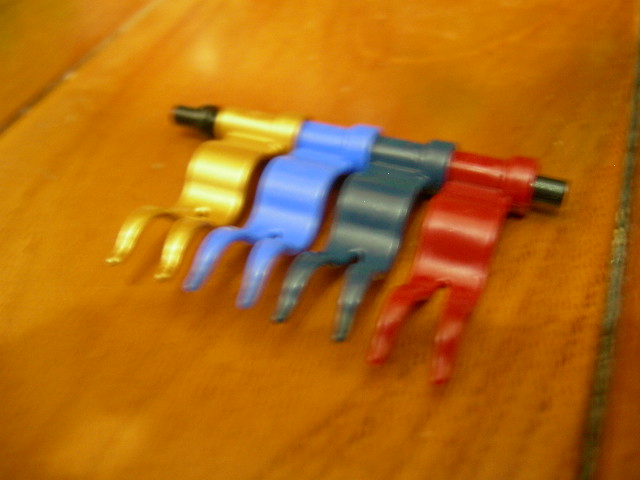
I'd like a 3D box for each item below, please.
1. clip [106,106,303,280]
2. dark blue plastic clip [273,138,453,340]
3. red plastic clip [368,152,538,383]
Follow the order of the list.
[{"bbox_3d":[-0.014,-0.007,0.086,0.013,0.008,0.033,14,43,18],"label":"clip"},{"bbox_3d":[0.006,-0.002,0.080,0.013,0.008,0.033,14,46,18],"label":"dark blue plastic clip"},{"bbox_3d":[0.016,0.001,0.077,0.013,0.008,0.033,14,51,18],"label":"red plastic clip"}]

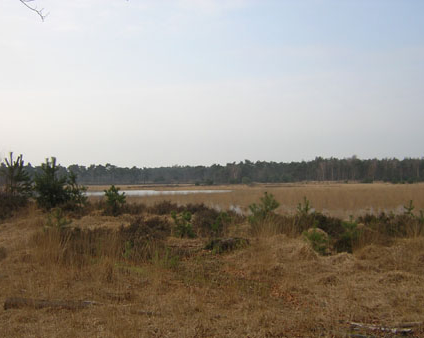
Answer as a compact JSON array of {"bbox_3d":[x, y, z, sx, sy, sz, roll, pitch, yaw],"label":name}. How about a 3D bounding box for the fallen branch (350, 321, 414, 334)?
[{"bbox_3d":[1.792,1.676,4.950,0.706,0.070,0.100,0,-1,21],"label":"fallen branch"}]

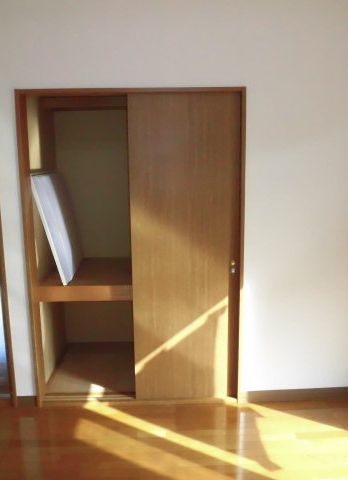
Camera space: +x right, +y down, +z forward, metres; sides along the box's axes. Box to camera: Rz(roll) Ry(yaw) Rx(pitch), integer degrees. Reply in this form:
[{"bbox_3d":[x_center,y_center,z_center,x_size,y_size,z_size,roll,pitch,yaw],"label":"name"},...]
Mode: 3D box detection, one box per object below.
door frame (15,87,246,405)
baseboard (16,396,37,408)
[{"bbox_3d":[-0.218,0.094,2.590,1.242,1.862,0.110,-1,10,-2],"label":"door frame"},{"bbox_3d":[-0.885,0.982,2.675,0.115,0.078,0.015,-1,10,-2],"label":"baseboard"}]

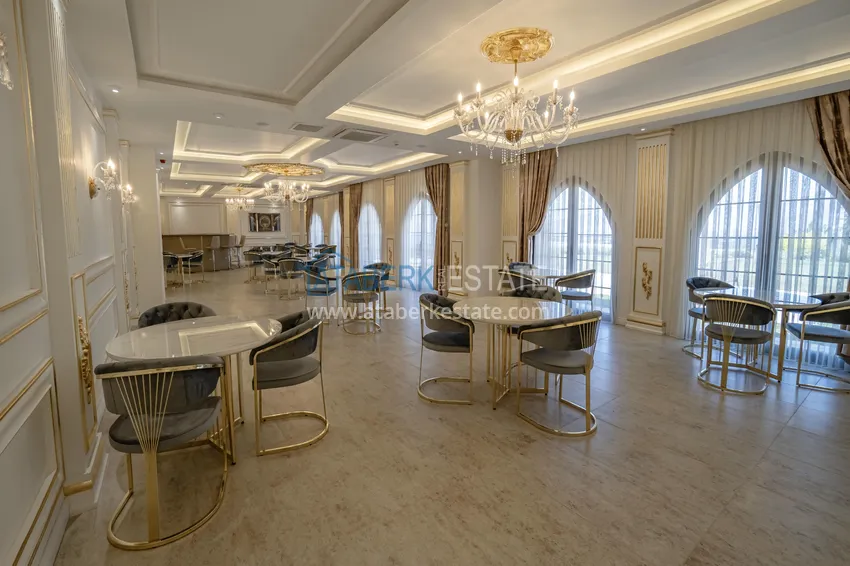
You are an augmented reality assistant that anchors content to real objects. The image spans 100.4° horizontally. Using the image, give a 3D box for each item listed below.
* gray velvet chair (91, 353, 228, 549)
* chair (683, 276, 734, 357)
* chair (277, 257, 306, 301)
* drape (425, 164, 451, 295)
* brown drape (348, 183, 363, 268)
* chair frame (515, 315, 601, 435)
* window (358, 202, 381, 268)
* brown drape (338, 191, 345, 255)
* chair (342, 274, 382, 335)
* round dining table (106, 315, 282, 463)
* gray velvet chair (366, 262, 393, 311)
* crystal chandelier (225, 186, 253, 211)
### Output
[{"bbox_3d":[-1.290,0.740,1.779,0.520,0.810,0.510,-3,9,-21],"label":"gray velvet chair"},{"bbox_3d":[3.240,0.382,4.046,0.510,0.830,0.510,-1,8,-6],"label":"chair"},{"bbox_3d":[-2.760,-0.088,7.317,0.520,0.810,0.510,-2,9,-14],"label":"chair"},{"bbox_3d":[0.240,-1.141,7.949,0.200,2.800,0.740,-8,11,-41],"label":"drape"},{"bbox_3d":[-2.140,-1.614,11.083,0.200,2.800,0.720,-8,11,-41],"label":"brown drape"},{"bbox_3d":[1.075,0.636,2.685,0.550,0.860,0.520,-5,10,-28],"label":"chair frame"},{"bbox_3d":[-1.710,-1.327,10.854,0.120,2.300,1.350,-8,11,-41],"label":"window"},{"bbox_3d":[-2.751,-1.677,11.706,0.200,2.720,0.420,-6,10,-37],"label":"brown drape"},{"bbox_3d":[-0.842,0.239,4.805,0.520,0.800,0.520,-4,9,-23],"label":"chair"},{"bbox_3d":[-1.400,0.685,2.317,0.960,0.760,0.960,0,8,0],"label":"round dining table"},{"bbox_3d":[-0.765,0.043,6.050,0.520,0.800,0.520,3,9,18],"label":"gray velvet chair"},{"bbox_3d":[-6.264,-2.808,12.158,0.930,0.890,0.930,-6,10,-37],"label":"crystal chandelier"}]

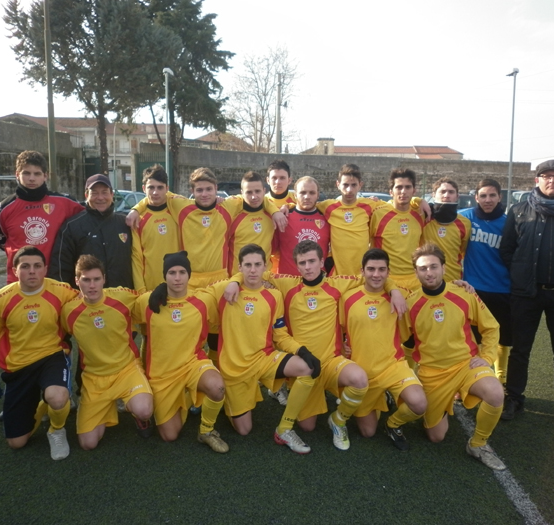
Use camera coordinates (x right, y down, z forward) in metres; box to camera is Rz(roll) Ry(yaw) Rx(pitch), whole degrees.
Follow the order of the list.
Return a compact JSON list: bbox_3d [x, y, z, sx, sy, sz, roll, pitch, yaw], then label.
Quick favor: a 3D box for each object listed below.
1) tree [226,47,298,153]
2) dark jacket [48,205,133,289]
[{"bbox_3d":[-0.858,-7.373,34.381,4.600,9.800,4.400,0,7,0],"label":"tree"},{"bbox_3d":[-1.342,-0.032,4.074,0.620,0.780,0.340,-1,7,-8],"label":"dark jacket"}]

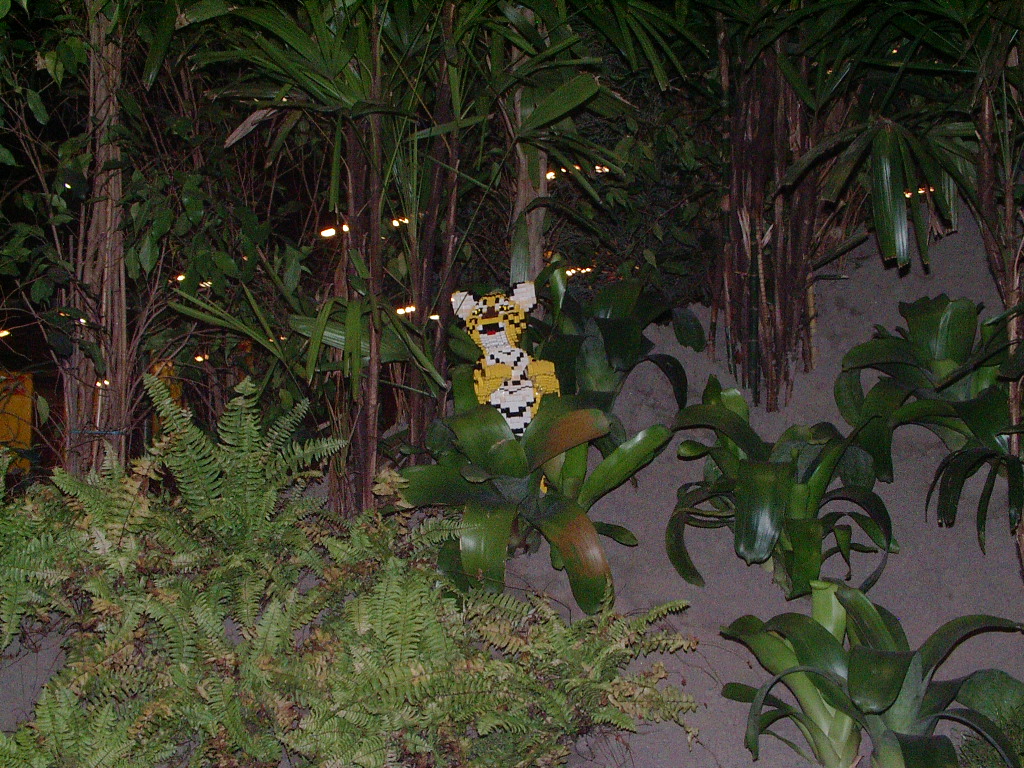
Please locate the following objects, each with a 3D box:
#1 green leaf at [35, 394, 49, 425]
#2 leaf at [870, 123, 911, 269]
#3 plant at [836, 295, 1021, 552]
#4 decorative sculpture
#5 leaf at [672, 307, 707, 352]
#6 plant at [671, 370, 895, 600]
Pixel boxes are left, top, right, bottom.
[{"bbox_3d":[-0.975,0.053,3.800,0.029,0.062,0.025,0,8,0],"label":"green leaf"},{"bbox_3d":[0.753,-0.375,3.650,0.080,0.280,0.070,0,8,0],"label":"leaf"},{"bbox_3d":[0.846,0.080,3.700,0.390,0.470,0.380,0,8,0],"label":"plant"},{"bbox_3d":[-0.007,-0.003,3.600,0.220,0.390,0.210,-4,8,9],"label":"decorative sculpture"},{"bbox_3d":[0.376,-0.115,3.880,0.070,0.097,0.035,0,8,0],"label":"leaf"},{"bbox_3d":[0.492,0.189,3.350,0.410,0.360,0.390,0,8,0],"label":"plant"}]

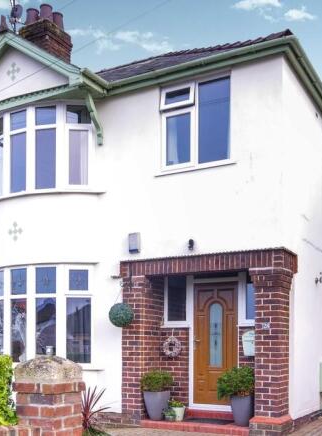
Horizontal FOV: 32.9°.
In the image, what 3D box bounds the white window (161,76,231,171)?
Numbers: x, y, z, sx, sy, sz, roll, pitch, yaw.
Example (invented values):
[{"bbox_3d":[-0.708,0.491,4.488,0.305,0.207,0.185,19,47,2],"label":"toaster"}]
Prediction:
[{"bbox_3d":[0.511,-1.374,7.979,1.070,1.220,0.120,-4,-8,28],"label":"white window"}]

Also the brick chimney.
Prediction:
[{"bbox_3d":[-2.700,-4.273,12.858,0.800,1.400,0.880,-4,-8,28],"label":"brick chimney"}]

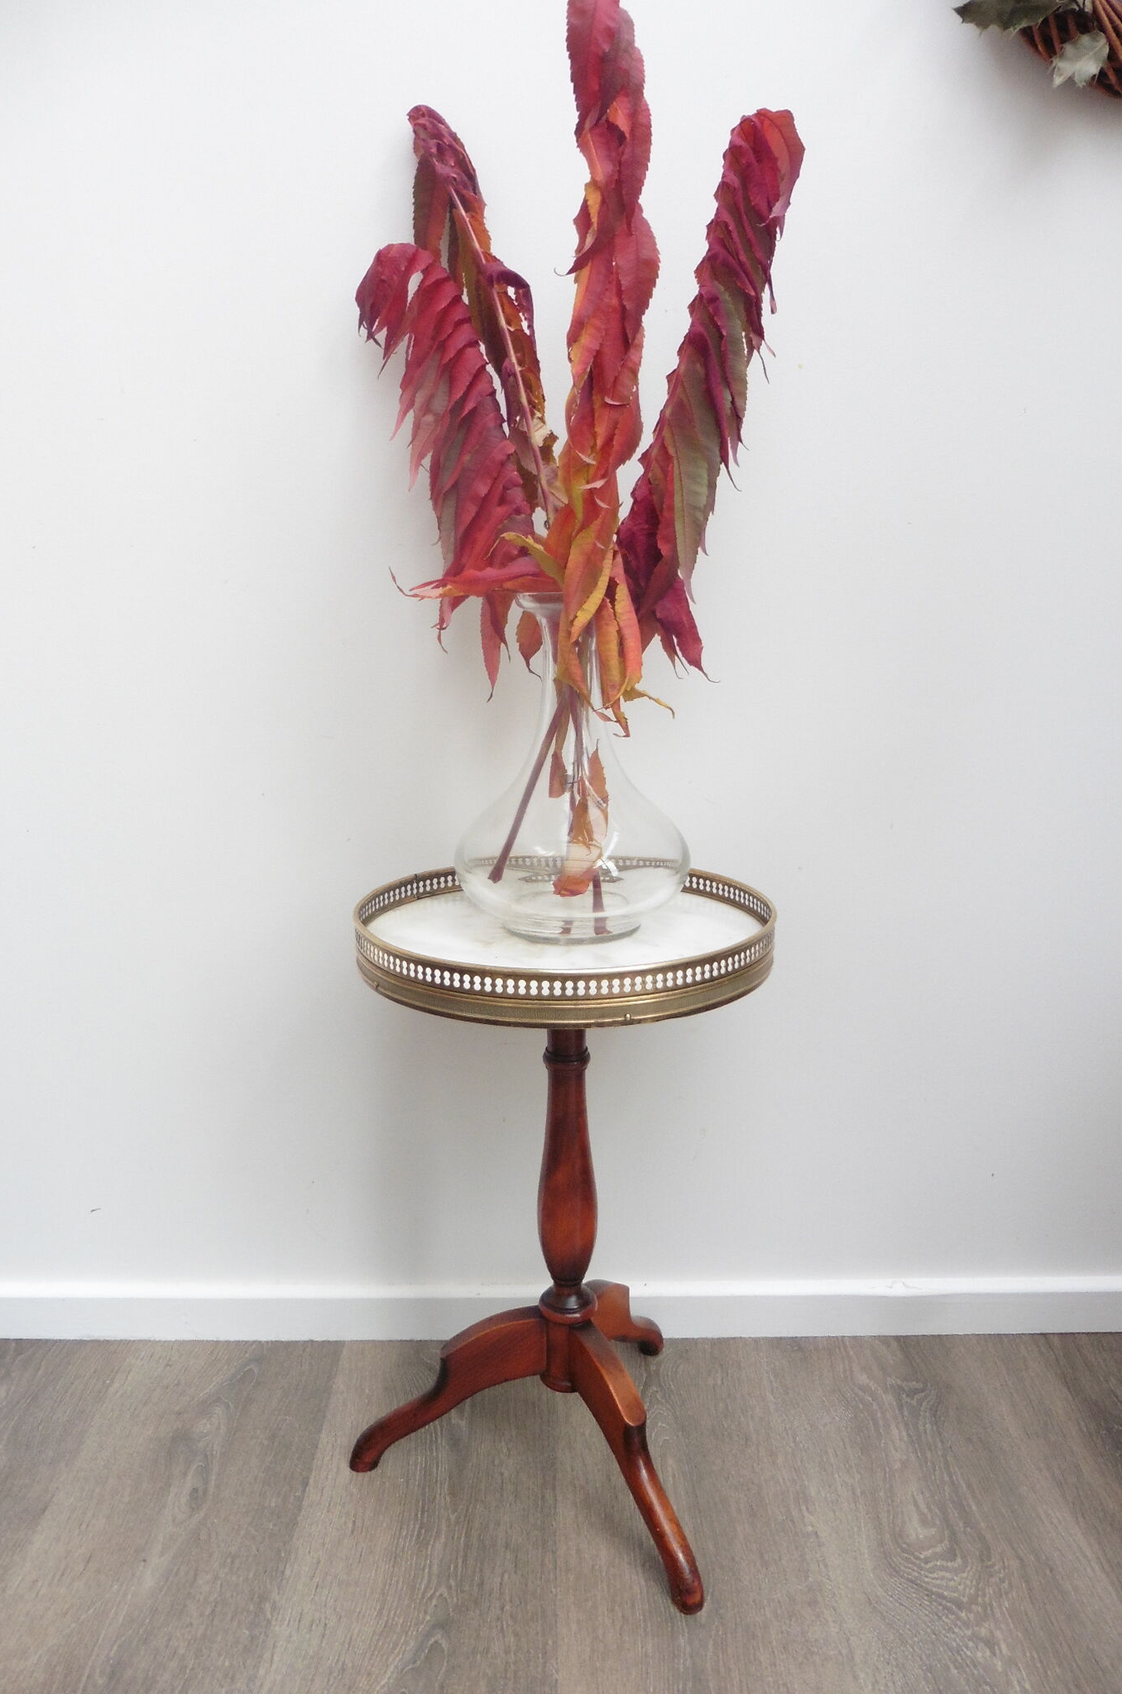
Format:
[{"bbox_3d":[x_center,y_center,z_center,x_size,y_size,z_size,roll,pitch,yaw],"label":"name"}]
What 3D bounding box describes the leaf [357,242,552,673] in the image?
[{"bbox_3d":[-0.073,-0.268,0.832,0.084,0.274,0.090,-15,17,4],"label":"leaf"}]

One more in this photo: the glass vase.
[{"bbox_3d":[0.008,-0.061,0.903,0.181,0.255,0.181,0,14,0],"label":"glass vase"}]

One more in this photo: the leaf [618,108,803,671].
[{"bbox_3d":[0.105,-0.316,0.842,0.080,0.359,0.090,12,13,-3],"label":"leaf"}]

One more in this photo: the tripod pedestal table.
[{"bbox_3d":[-0.010,0.300,0.986,0.347,0.521,0.330,0,14,0],"label":"tripod pedestal table"}]

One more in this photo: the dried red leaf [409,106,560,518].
[{"bbox_3d":[-0.049,-0.383,0.856,0.066,0.280,0.080,-16,5,4],"label":"dried red leaf"}]

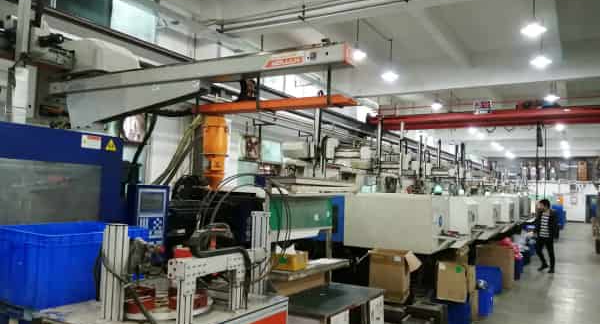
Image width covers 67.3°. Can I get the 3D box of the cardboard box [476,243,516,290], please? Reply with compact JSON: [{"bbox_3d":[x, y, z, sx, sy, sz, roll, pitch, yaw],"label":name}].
[{"bbox_3d":[3.762,1.970,8.658,0.604,0.762,0.550,0,-4,31],"label":"cardboard box"}]

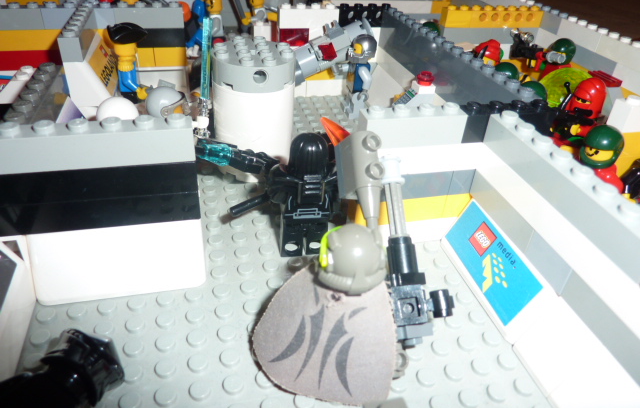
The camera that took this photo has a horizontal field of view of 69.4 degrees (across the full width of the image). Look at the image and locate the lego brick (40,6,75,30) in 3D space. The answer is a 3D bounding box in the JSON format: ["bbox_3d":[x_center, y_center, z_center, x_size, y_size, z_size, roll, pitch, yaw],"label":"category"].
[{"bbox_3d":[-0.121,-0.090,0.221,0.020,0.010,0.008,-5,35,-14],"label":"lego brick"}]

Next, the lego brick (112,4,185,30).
[{"bbox_3d":[-0.080,-0.089,0.219,0.032,0.011,0.008,-5,36,-14],"label":"lego brick"}]

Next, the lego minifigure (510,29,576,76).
[{"bbox_3d":[0.118,-0.070,0.255,0.032,0.047,0.020,0,35,-6],"label":"lego minifigure"}]

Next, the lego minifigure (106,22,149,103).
[{"bbox_3d":[-0.088,-0.060,0.220,0.017,0.046,0.017,-5,35,-14],"label":"lego minifigure"}]

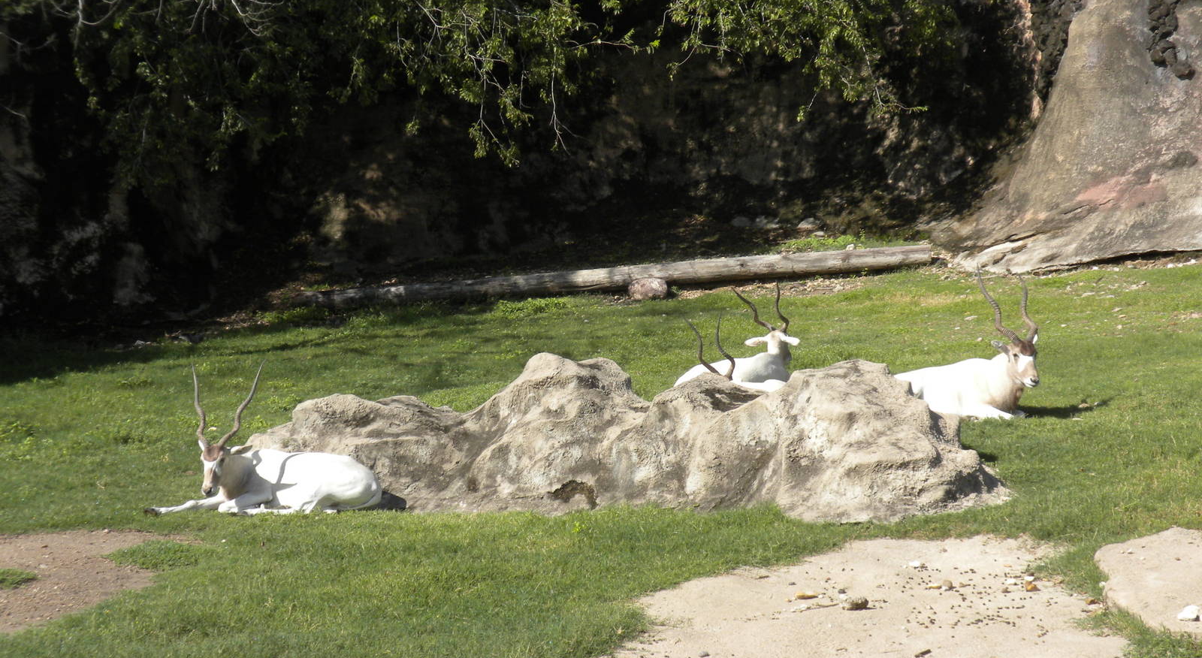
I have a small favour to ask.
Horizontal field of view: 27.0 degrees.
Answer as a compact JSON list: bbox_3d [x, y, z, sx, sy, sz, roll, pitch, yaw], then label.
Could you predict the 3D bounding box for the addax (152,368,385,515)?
[{"bbox_3d":[-2.566,0.846,19.000,1.720,1.100,0.650,-3,10,-15],"label":"addax"}]

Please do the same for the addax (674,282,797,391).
[{"bbox_3d":[1.183,0.135,21.800,1.280,1.020,0.600,-8,13,-39],"label":"addax"}]

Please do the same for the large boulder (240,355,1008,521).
[{"bbox_3d":[0.200,0.740,19.750,5.950,1.080,2.200,0,10,0],"label":"large boulder"}]

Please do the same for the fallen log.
[{"bbox_3d":[0.241,-0.552,26.400,6.926,0.250,0.250,-4,11,-13],"label":"fallen log"}]

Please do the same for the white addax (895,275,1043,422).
[{"bbox_3d":[3.074,0.149,21.400,1.400,1.200,0.600,4,11,20],"label":"white addax"}]

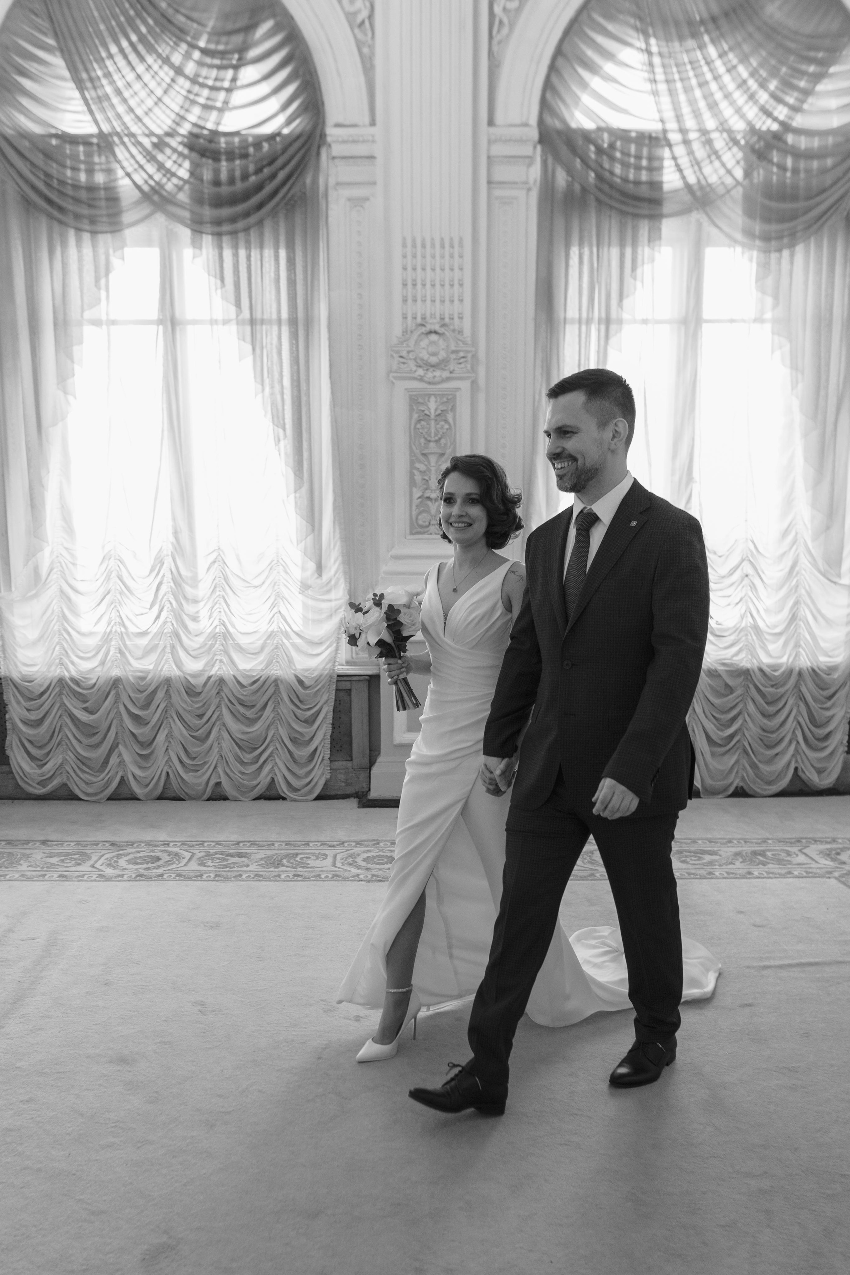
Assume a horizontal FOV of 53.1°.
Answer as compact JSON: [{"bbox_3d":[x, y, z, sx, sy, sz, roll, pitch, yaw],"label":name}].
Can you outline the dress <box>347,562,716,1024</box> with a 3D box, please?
[{"bbox_3d":[0.418,0.459,2.581,1.270,1.400,0.580,-6,10,-36],"label":"dress"}]

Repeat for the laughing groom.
[{"bbox_3d":[0.343,0.295,2.100,0.750,1.850,0.560,-6,10,-36],"label":"laughing groom"}]

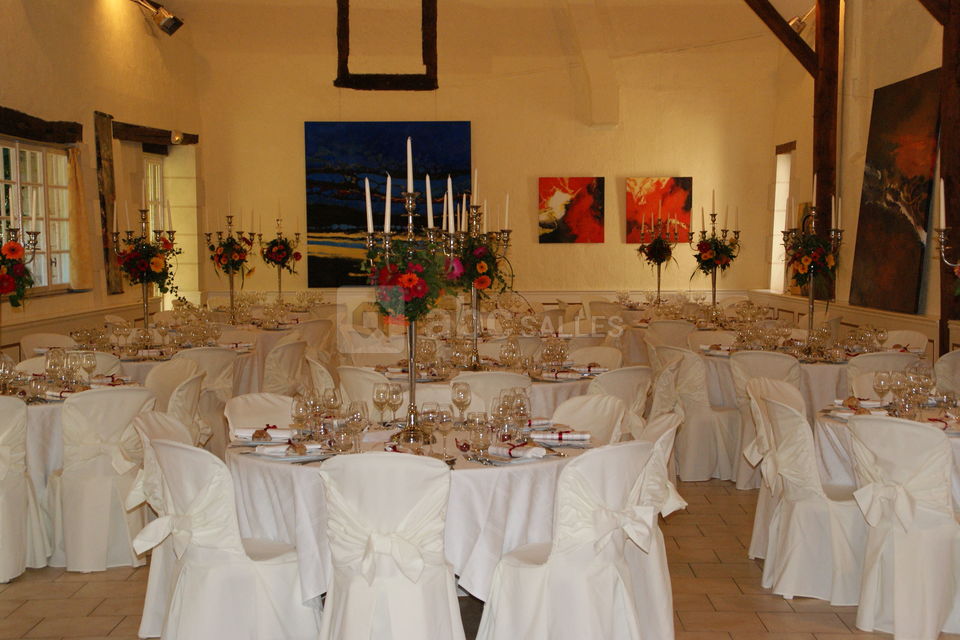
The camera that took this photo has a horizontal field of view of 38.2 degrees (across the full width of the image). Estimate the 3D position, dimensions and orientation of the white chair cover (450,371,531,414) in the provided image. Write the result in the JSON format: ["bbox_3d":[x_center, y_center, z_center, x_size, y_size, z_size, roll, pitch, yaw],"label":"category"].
[{"bbox_3d":[0.040,0.696,7.716,0.480,0.880,0.540,0,4,-4],"label":"white chair cover"}]

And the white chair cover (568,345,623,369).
[{"bbox_3d":[0.612,0.614,8.874,0.520,0.865,0.460,-4,5,-44],"label":"white chair cover"}]

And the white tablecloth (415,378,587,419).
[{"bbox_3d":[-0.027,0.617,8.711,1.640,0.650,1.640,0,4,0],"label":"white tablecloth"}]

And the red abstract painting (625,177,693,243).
[{"bbox_3d":[2.199,-1.340,16.970,0.800,0.805,0.035,0,3,0],"label":"red abstract painting"}]

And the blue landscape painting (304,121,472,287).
[{"bbox_3d":[-1.110,-1.404,16.845,2.000,2.020,0.040,0,4,0],"label":"blue landscape painting"}]

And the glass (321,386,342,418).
[{"bbox_3d":[-0.676,0.405,6.302,0.082,0.205,0.082,0,4,0],"label":"glass"}]

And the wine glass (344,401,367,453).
[{"bbox_3d":[-0.514,0.440,5.724,0.080,0.207,0.080,0,4,0],"label":"wine glass"}]

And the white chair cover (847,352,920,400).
[{"bbox_3d":[2.571,0.643,9.142,0.470,0.905,0.560,0,4,-5],"label":"white chair cover"}]

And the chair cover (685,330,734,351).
[{"bbox_3d":[1.862,0.526,10.252,0.460,0.865,0.520,-2,4,-28],"label":"chair cover"}]

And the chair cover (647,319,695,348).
[{"bbox_3d":[1.749,0.421,12.056,0.480,0.880,0.540,2,4,31],"label":"chair cover"}]

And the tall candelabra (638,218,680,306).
[{"bbox_3d":[2.087,-0.669,16.140,0.480,1.020,0.480,0,4,0],"label":"tall candelabra"}]

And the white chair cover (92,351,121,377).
[{"bbox_3d":[-2.458,0.612,8.986,0.460,0.860,0.550,0,4,2],"label":"white chair cover"}]

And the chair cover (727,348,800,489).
[{"bbox_3d":[1.930,0.642,9.164,0.470,0.905,0.560,1,4,22],"label":"chair cover"}]

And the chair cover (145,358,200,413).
[{"bbox_3d":[-1.963,0.663,8.046,0.530,0.865,0.450,-2,4,-34],"label":"chair cover"}]

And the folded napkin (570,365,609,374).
[{"bbox_3d":[0.653,0.290,8.193,0.240,0.050,0.055,0,4,-3],"label":"folded napkin"}]

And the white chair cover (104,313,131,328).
[{"bbox_3d":[-3.219,0.379,12.897,0.520,0.865,0.460,0,4,3],"label":"white chair cover"}]

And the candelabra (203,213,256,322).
[{"bbox_3d":[-2.452,-0.484,13.596,0.480,1.070,0.480,0,4,0],"label":"candelabra"}]

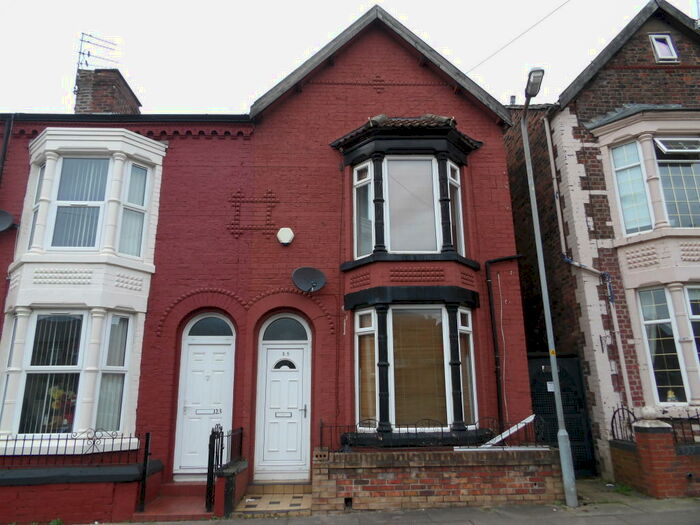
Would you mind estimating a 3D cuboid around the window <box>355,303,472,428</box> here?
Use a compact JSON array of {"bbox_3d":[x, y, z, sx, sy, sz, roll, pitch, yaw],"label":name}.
[{"bbox_3d":[1.082,1.677,7.774,1.987,1.950,0.480,0,-15,-2],"label":"window"}]

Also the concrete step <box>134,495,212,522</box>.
[{"bbox_3d":[-2.367,3.539,6.988,1.052,0.097,1.050,0,-15,-2],"label":"concrete step"}]

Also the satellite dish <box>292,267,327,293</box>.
[{"bbox_3d":[-0.672,0.286,8.152,0.600,0.480,0.400,5,-16,-21],"label":"satellite dish"}]

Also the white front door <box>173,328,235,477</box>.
[{"bbox_3d":[-2.376,2.310,8.063,0.900,2.206,0.100,0,-15,-2],"label":"white front door"}]

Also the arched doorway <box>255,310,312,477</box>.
[{"bbox_3d":[-1.099,2.191,8.101,0.898,2.673,0.180,0,-15,-2],"label":"arched doorway"}]

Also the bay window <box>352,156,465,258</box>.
[{"bbox_3d":[1.058,-0.956,8.469,1.957,1.786,0.480,0,-15,-2],"label":"bay window"}]

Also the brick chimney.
[{"bbox_3d":[-6.613,-4.133,13.342,1.064,1.500,1.650,0,-15,-2],"label":"brick chimney"}]

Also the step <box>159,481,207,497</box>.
[{"bbox_3d":[-2.379,3.578,7.666,1.068,0.174,0.300,0,-15,-2],"label":"step"}]

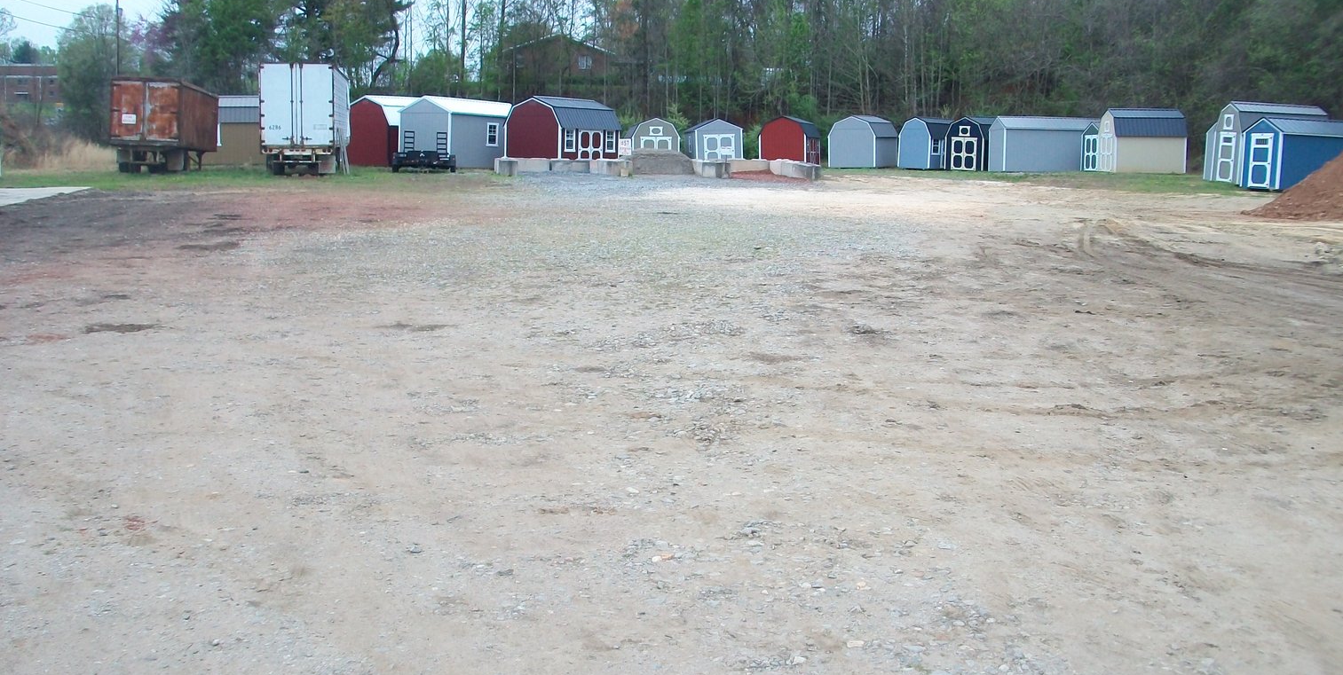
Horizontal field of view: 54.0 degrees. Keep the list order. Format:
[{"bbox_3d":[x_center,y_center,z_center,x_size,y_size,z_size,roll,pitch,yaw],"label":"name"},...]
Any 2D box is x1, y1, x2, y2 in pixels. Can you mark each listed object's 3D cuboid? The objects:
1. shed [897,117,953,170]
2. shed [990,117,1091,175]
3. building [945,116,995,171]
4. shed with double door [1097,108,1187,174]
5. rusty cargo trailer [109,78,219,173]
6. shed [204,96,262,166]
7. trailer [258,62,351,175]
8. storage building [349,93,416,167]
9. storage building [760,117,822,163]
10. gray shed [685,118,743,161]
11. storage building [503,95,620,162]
[{"bbox_3d":[16.824,-12.436,84.575,2.461,3.309,4.388,9,12,44],"label":"shed"},{"bbox_3d":[21.427,-10.904,74.768,6.233,3.197,2.512,0,9,-8],"label":"shed"},{"bbox_3d":[18.695,-11.713,79.855,2.536,3.316,4.396,8,11,38],"label":"building"},{"bbox_3d":[24.918,-10.411,69.992,3.764,3.454,2.535,0,9,-5],"label":"shed with double door"},{"bbox_3d":[-21.401,-8.876,56.372,2.448,3.526,12.415,-1,9,-13],"label":"rusty cargo trailer"},{"bbox_3d":[-20.286,-10.114,64.786,4.875,3.491,3.050,0,9,-5],"label":"shed"},{"bbox_3d":[-14.555,-8.701,53.222,2.509,3.907,13.276,-1,9,-11],"label":"trailer"},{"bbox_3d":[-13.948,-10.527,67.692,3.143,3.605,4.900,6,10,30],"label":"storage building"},{"bbox_3d":[7.636,-12.518,84.823,3.067,3.296,3.848,4,9,20],"label":"storage building"},{"bbox_3d":[2.639,-12.390,83.558,3.012,2.965,3.704,0,9,-9],"label":"gray shed"},{"bbox_3d":[-5.520,-10.441,67.682,3.671,3.662,5.069,6,10,32],"label":"storage building"}]

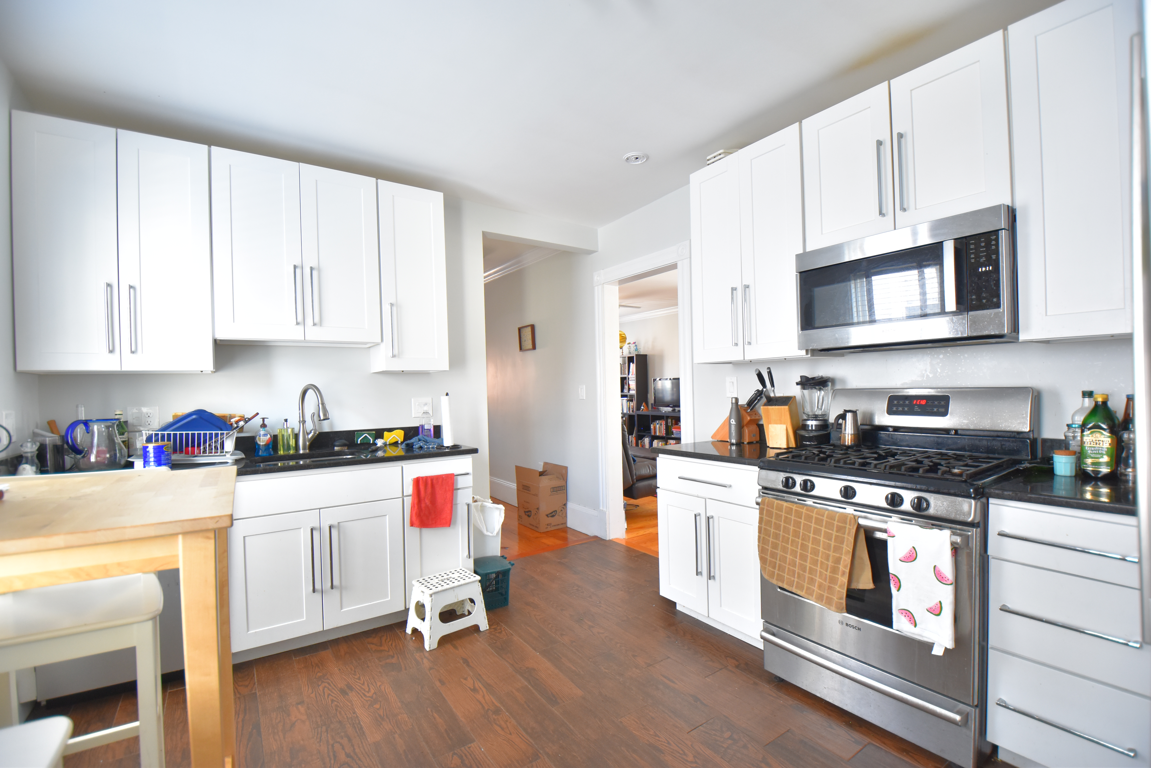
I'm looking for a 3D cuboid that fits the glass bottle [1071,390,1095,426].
[{"bbox_3d":[1.826,0.167,1.709,0.083,0.284,0.083,-1,0,-38],"label":"glass bottle"}]

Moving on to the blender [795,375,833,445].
[{"bbox_3d":[1.206,0.137,2.427,0.158,0.368,0.168,-2,-1,43],"label":"blender"}]

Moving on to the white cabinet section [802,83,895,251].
[{"bbox_3d":[1.295,-0.922,2.188,0.320,0.606,0.376,-1,0,-38],"label":"white cabinet section"}]

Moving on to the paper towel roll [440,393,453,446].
[{"bbox_3d":[-0.733,0.212,2.755,0.056,0.287,0.056,-1,0,0],"label":"paper towel roll"}]

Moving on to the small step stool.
[{"bbox_3d":[-0.661,1.149,2.484,0.320,0.262,0.235,-1,0,-39],"label":"small step stool"}]

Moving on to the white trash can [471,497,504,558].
[{"bbox_3d":[-0.650,1.048,3.173,0.280,0.500,0.310,-1,-1,-31],"label":"white trash can"}]

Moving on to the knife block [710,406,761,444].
[{"bbox_3d":[0.933,0.221,2.759,0.144,0.214,0.284,-1,0,-30],"label":"knife block"}]

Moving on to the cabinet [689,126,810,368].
[{"bbox_3d":[1.010,-0.684,2.639,0.330,1.100,0.665,-1,-1,-37],"label":"cabinet"}]

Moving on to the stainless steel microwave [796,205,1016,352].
[{"bbox_3d":[1.391,-0.379,2.033,0.391,0.442,0.736,-1,0,-38],"label":"stainless steel microwave"}]

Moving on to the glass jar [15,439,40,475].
[{"bbox_3d":[-2.380,0.329,2.080,0.068,0.170,0.068,-1,-1,-31],"label":"glass jar"}]

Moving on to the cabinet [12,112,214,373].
[{"bbox_3d":[-2.094,-0.592,2.256,0.645,1.068,0.320,-1,0,-32],"label":"cabinet"}]

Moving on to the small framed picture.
[{"bbox_3d":[-0.491,-0.468,4.869,0.035,0.245,0.275,-1,-1,-37],"label":"small framed picture"}]

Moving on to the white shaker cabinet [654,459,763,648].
[{"bbox_3d":[0.875,0.802,2.528,0.620,0.880,0.604,-1,0,-38],"label":"white shaker cabinet"}]

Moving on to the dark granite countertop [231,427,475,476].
[{"bbox_3d":[-1.348,0.356,2.660,1.470,0.130,0.620,-1,-1,-31],"label":"dark granite countertop"}]

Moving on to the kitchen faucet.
[{"bbox_3d":[-1.460,0.190,2.665,0.240,0.396,0.095,-2,0,36],"label":"kitchen faucet"}]

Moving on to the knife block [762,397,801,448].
[{"bbox_3d":[1.051,0.195,2.436,0.132,0.256,0.215,-2,0,41],"label":"knife block"}]

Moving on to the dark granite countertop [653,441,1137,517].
[{"bbox_3d":[1.188,0.337,2.103,0.660,0.032,1.710,-1,0,-38],"label":"dark granite countertop"}]

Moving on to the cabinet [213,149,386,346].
[{"bbox_3d":[-1.518,-0.689,2.661,0.760,0.925,0.340,-1,0,-31],"label":"cabinet"}]

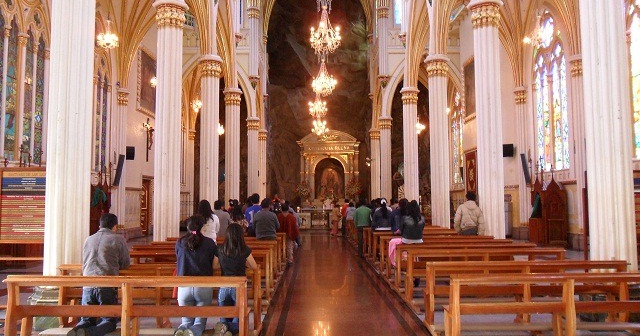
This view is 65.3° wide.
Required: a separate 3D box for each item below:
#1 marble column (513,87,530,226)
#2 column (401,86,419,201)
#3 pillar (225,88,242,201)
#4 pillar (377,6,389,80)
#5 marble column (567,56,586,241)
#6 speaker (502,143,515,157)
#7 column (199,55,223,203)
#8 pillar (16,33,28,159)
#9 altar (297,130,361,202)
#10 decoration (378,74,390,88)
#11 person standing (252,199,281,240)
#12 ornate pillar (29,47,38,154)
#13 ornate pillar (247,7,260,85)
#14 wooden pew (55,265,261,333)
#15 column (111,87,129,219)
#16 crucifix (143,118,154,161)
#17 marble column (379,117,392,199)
[{"bbox_3d":[8.178,-0.413,20.179,0.517,5.842,0.547,0,-4,-1],"label":"marble column"},{"bbox_3d":[3.540,-0.153,19.269,0.740,5.948,0.740,0,-4,-1],"label":"column"},{"bbox_3d":[-3.354,-0.123,19.169,0.740,5.948,0.740,0,-4,-1],"label":"pillar"},{"bbox_3d":[3.505,-6.801,27.335,0.578,4.188,0.638,0,-4,-1],"label":"pillar"},{"bbox_3d":[7.824,-0.723,15.108,0.420,5.433,0.520,0,-4,-1],"label":"marble column"},{"bbox_3d":[7.630,-0.695,20.173,0.400,0.530,0.360,-2,-4,23],"label":"speaker"},{"bbox_3d":[-3.294,-0.426,14.929,0.740,5.948,0.740,0,-4,-1],"label":"column"},{"bbox_3d":[-7.641,-1.866,12.835,0.220,3.308,0.230,0,-4,-1],"label":"pillar"},{"bbox_3d":[0.554,0.265,32.445,4.134,5.446,1.216,0,-4,-1],"label":"altar"},{"bbox_3d":[3.513,-4.712,27.191,0.532,0.751,0.608,0,-4,-1],"label":"decoration"},{"bbox_3d":[-1.010,1.376,9.415,0.524,1.598,0.319,0,-4,-1],"label":"person standing"},{"bbox_3d":[-8.187,-1.930,14.263,0.137,3.197,0.481,0,-4,-1],"label":"ornate pillar"},{"bbox_3d":[-3.573,-6.666,27.228,0.578,4.393,0.669,0,-4,-1],"label":"ornate pillar"},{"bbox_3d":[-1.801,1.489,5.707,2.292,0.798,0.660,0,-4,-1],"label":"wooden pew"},{"bbox_3d":[-7.930,-0.348,19.952,0.517,5.735,0.547,0,-4,-1],"label":"column"},{"bbox_3d":[-7.988,-1.283,23.292,0.304,2.051,0.912,0,-4,-1],"label":"crucifix"},{"bbox_3d":[3.449,0.306,25.677,0.740,5.948,0.740,0,-4,-1],"label":"marble column"}]

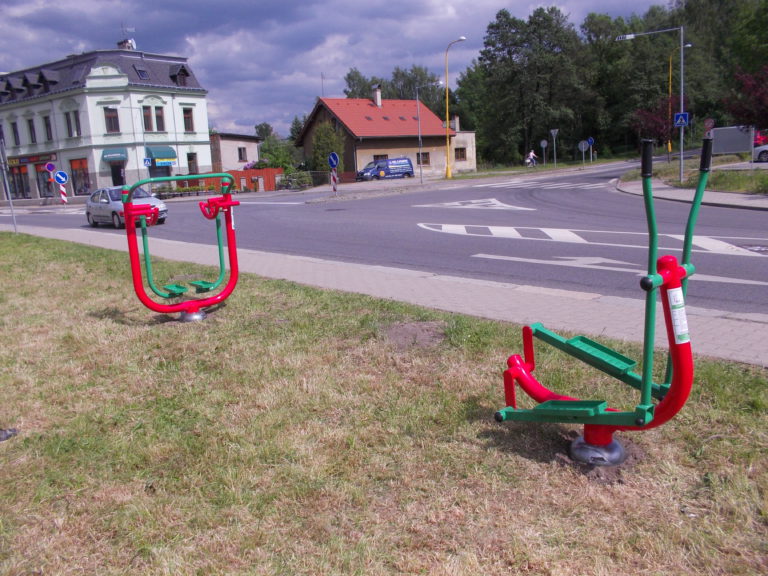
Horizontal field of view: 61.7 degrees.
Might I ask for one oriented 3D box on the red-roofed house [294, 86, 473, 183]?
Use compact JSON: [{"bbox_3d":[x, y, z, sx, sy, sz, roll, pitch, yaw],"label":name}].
[{"bbox_3d":[0.261,-15.746,65.456,15.300,9.000,10.800,-11,14,-35],"label":"red-roofed house"}]

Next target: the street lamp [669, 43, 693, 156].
[{"bbox_3d":[29.926,-18.799,64.569,2.000,10.800,0.400,2,12,25],"label":"street lamp"}]

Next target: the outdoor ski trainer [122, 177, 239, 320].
[{"bbox_3d":[-2.083,-0.417,6.750,1.130,1.520,0.500,-10,13,-32],"label":"outdoor ski trainer"}]

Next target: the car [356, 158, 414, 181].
[{"bbox_3d":[0.174,-10.560,57.315,4.800,1.930,1.900,-10,13,-33],"label":"car"}]

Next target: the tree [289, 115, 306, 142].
[{"bbox_3d":[-10.964,-17.448,79.213,2.800,8.200,2.800,-3,11,0],"label":"tree"}]

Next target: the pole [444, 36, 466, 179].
[{"bbox_3d":[5.602,-13.850,49.937,1.900,10.700,0.400,6,14,39],"label":"pole"}]

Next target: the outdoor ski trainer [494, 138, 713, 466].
[{"bbox_3d":[1.049,0.067,3.254,0.530,1.620,1.120,-12,15,-40],"label":"outdoor ski trainer"}]

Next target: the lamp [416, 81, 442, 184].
[{"bbox_3d":[3.168,-10.578,44.035,0.350,6.800,2.300,-12,14,-37],"label":"lamp"}]

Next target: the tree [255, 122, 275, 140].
[{"bbox_3d":[-16.548,-18.627,87.232,3.400,8.000,3.400,-3,11,0],"label":"tree"}]

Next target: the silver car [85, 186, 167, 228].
[{"bbox_3d":[-9.200,-2.930,22.750,1.700,1.420,4.100,-12,14,-40],"label":"silver car"}]

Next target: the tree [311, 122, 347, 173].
[{"bbox_3d":[-5.273,-12.402,58.972,3.100,5.500,3.100,-3,11,0],"label":"tree"}]

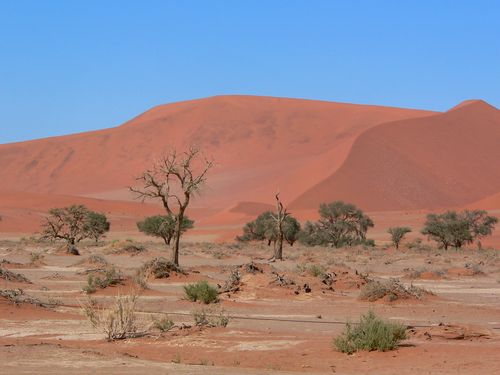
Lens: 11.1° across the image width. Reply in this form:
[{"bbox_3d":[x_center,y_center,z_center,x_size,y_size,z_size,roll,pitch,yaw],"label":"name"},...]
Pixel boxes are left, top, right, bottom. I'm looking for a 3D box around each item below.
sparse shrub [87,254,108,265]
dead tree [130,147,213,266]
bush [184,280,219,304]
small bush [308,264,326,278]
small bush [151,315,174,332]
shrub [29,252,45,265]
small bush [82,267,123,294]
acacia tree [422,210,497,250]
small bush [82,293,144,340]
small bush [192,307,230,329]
[{"bbox_3d":[-8.953,4.227,150.941,1.288,0.585,1.095,0,-1,0],"label":"sparse shrub"},{"bbox_3d":[-5.157,1.256,170.000,5.488,7.934,4.665,0,-1,0],"label":"dead tree"},{"bbox_3d":[-1.680,3.675,90.000,1.225,0.805,1.103,0,-1,0],"label":"bush"},{"bbox_3d":[2.953,3.675,112.476,0.785,0.611,0.707,0,-1,0],"label":"small bush"},{"bbox_3d":[-2.237,3.524,66.500,0.569,0.427,0.512,0,-1,0],"label":"small bush"},{"bbox_3d":[-14.746,4.915,178.000,1.038,0.831,0.935,0,-1,0],"label":"shrub"},{"bbox_3d":[-5.074,3.199,88.438,1.369,0.958,1.095,0,-1,0],"label":"small bush"},{"bbox_3d":[21.545,4.422,264.413,7.541,4.076,6.033,0,-1,0],"label":"acacia tree"},{"bbox_3d":[-2.869,2.692,53.645,1.324,0.963,1.126,0,-1,0],"label":"small bush"},{"bbox_3d":[-1.033,3.489,69.000,1.020,0.564,0.765,0,-1,0],"label":"small bush"}]

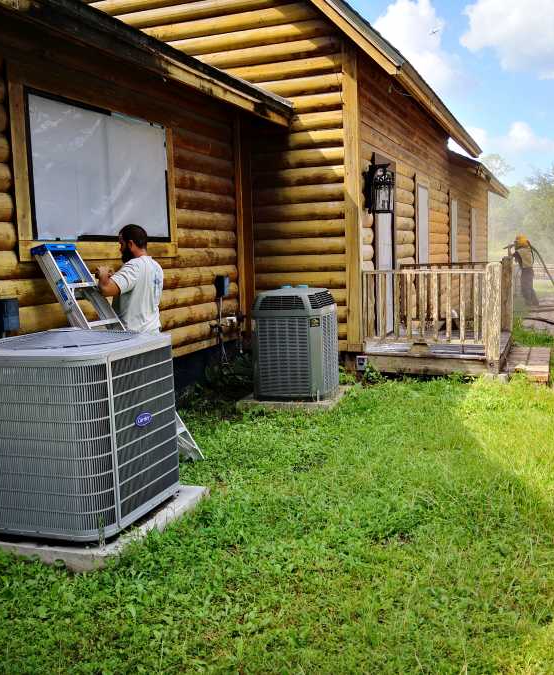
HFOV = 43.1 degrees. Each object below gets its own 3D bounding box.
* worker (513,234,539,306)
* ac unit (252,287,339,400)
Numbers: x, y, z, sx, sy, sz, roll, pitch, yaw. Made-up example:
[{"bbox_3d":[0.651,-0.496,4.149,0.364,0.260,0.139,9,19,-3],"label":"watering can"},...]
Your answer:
[{"bbox_3d":[6.075,-1.633,17.077,0.620,1.737,0.520,2,7,28],"label":"worker"},{"bbox_3d":[0.186,0.049,6.724,0.688,0.984,0.666,1,7,21],"label":"ac unit"}]

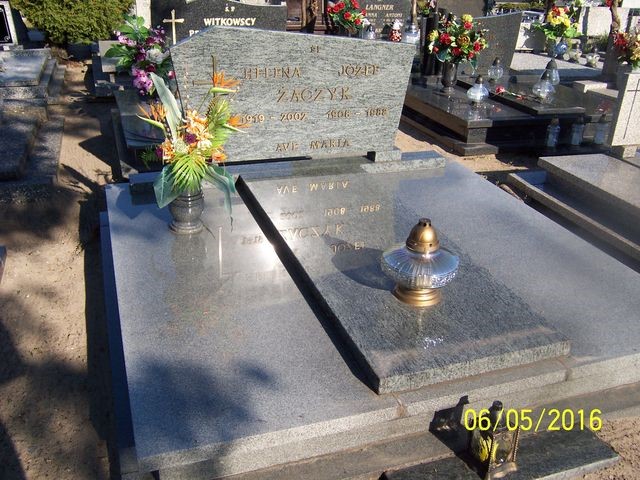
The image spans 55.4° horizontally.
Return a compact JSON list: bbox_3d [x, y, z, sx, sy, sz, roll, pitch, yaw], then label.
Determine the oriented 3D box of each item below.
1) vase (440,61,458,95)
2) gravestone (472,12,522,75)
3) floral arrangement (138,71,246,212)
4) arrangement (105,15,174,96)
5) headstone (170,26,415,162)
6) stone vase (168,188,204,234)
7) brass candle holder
[{"bbox_3d":[1.225,-1.523,5.656,0.170,0.300,0.170,-7,28,-18],"label":"vase"},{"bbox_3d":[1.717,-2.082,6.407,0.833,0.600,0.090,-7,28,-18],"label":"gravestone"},{"bbox_3d":[-0.541,-0.412,2.544,0.440,0.570,0.340,-7,28,-18],"label":"floral arrangement"},{"bbox_3d":[-1.349,-1.358,4.530,0.500,0.560,0.400,-7,28,-18],"label":"arrangement"},{"bbox_3d":[-0.120,-0.739,3.161,1.276,0.710,0.090,-7,28,-18],"label":"headstone"},{"bbox_3d":[-0.586,-0.144,2.663,0.152,0.200,0.152,-7,28,-18],"label":"stone vase"},{"bbox_3d":[0.351,0.067,2.107,0.262,0.287,0.262,2,26,-1],"label":"brass candle holder"}]

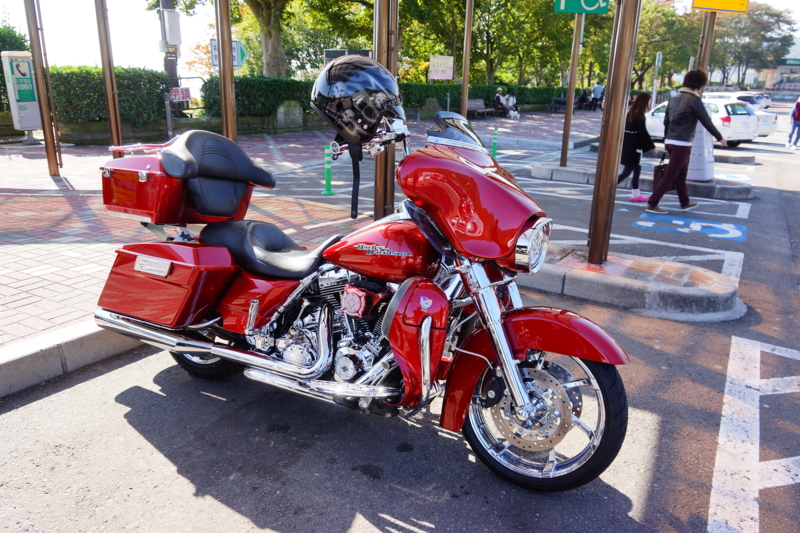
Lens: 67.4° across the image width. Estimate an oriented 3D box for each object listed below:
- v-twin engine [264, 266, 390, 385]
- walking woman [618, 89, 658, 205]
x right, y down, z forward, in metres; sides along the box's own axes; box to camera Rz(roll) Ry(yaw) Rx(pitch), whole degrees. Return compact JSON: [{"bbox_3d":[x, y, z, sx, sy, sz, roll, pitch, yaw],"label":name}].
[{"bbox_3d":[-0.279,0.217,2.594,0.520,0.460,0.400,10,8,26],"label":"v-twin engine"},{"bbox_3d":[3.333,-1.675,8.405,0.580,1.490,0.450,-3,18,-14],"label":"walking woman"}]

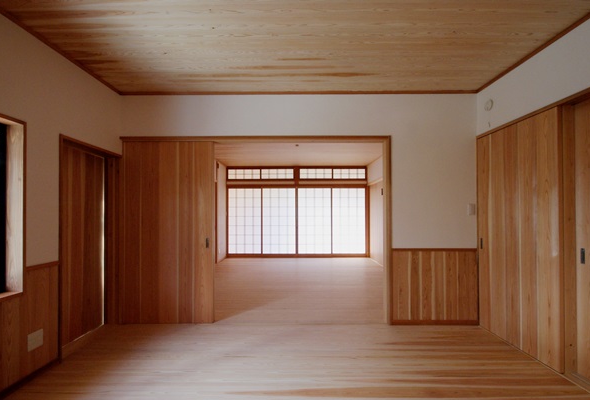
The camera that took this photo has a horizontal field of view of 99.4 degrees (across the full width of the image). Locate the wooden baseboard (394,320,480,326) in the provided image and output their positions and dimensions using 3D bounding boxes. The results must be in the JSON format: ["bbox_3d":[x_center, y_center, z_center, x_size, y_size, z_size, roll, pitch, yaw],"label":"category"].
[{"bbox_3d":[1.510,1.335,2.690,0.930,0.060,0.020,0,-1,1],"label":"wooden baseboard"}]

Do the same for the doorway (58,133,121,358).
[{"bbox_3d":[-1.910,0.400,2.350,0.100,1.810,0.690,0,-1,1],"label":"doorway"}]

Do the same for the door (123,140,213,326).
[{"bbox_3d":[-1.366,0.350,2.690,1.010,1.980,0.040,0,-1,1],"label":"door"}]

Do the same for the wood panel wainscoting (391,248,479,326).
[{"bbox_3d":[1.510,0.935,2.690,0.930,0.820,0.030,0,-1,1],"label":"wood panel wainscoting"}]

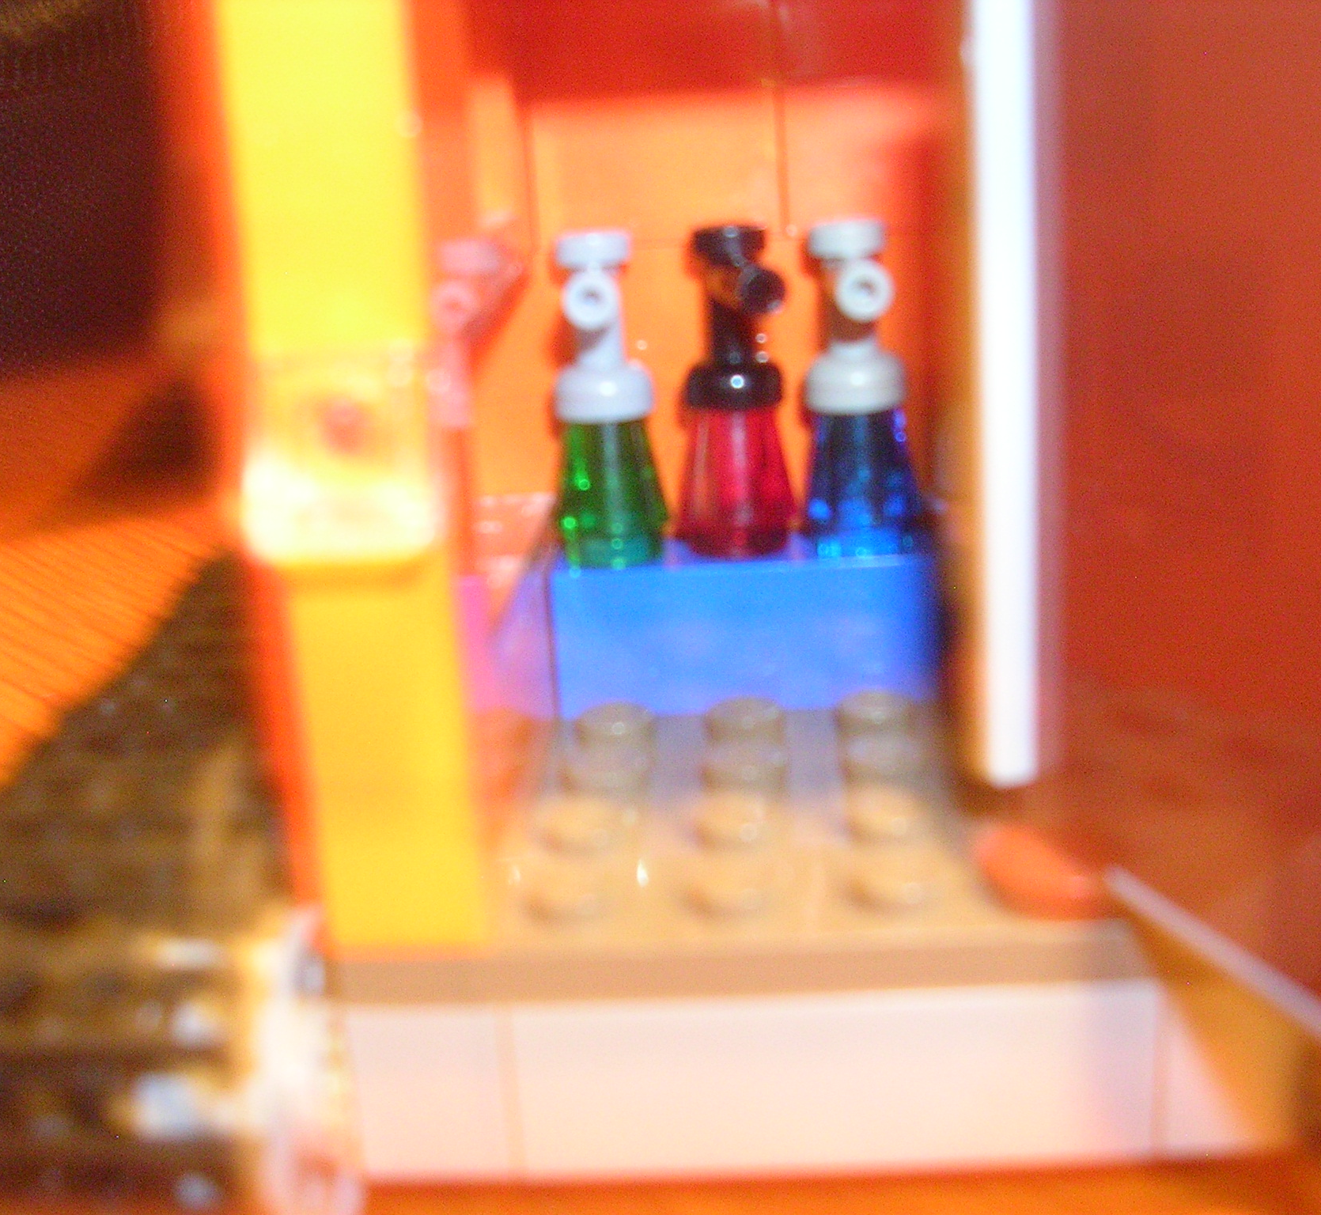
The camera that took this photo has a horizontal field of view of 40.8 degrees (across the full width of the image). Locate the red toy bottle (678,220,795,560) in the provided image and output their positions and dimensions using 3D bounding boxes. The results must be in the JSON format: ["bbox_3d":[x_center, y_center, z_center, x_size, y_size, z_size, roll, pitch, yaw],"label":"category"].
[{"bbox_3d":[0.005,-0.013,0.113,0.008,0.021,0.009,-11,17,-20],"label":"red toy bottle"}]

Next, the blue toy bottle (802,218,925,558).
[{"bbox_3d":[0.013,-0.014,0.112,0.008,0.021,0.009,-4,16,1],"label":"blue toy bottle"}]

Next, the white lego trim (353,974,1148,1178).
[{"bbox_3d":[0.004,0.022,0.090,0.041,0.010,0.008,-3,16,5],"label":"white lego trim"}]

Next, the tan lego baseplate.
[{"bbox_3d":[0.006,0.010,0.106,0.042,0.005,0.044,-3,16,5],"label":"tan lego baseplate"}]

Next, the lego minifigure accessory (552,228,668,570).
[{"bbox_3d":[-0.003,-0.013,0.113,0.008,0.021,0.009,-3,16,4],"label":"lego minifigure accessory"}]

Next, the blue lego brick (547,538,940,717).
[{"bbox_3d":[0.006,0.000,0.117,0.024,0.011,0.008,-3,16,5],"label":"blue lego brick"}]

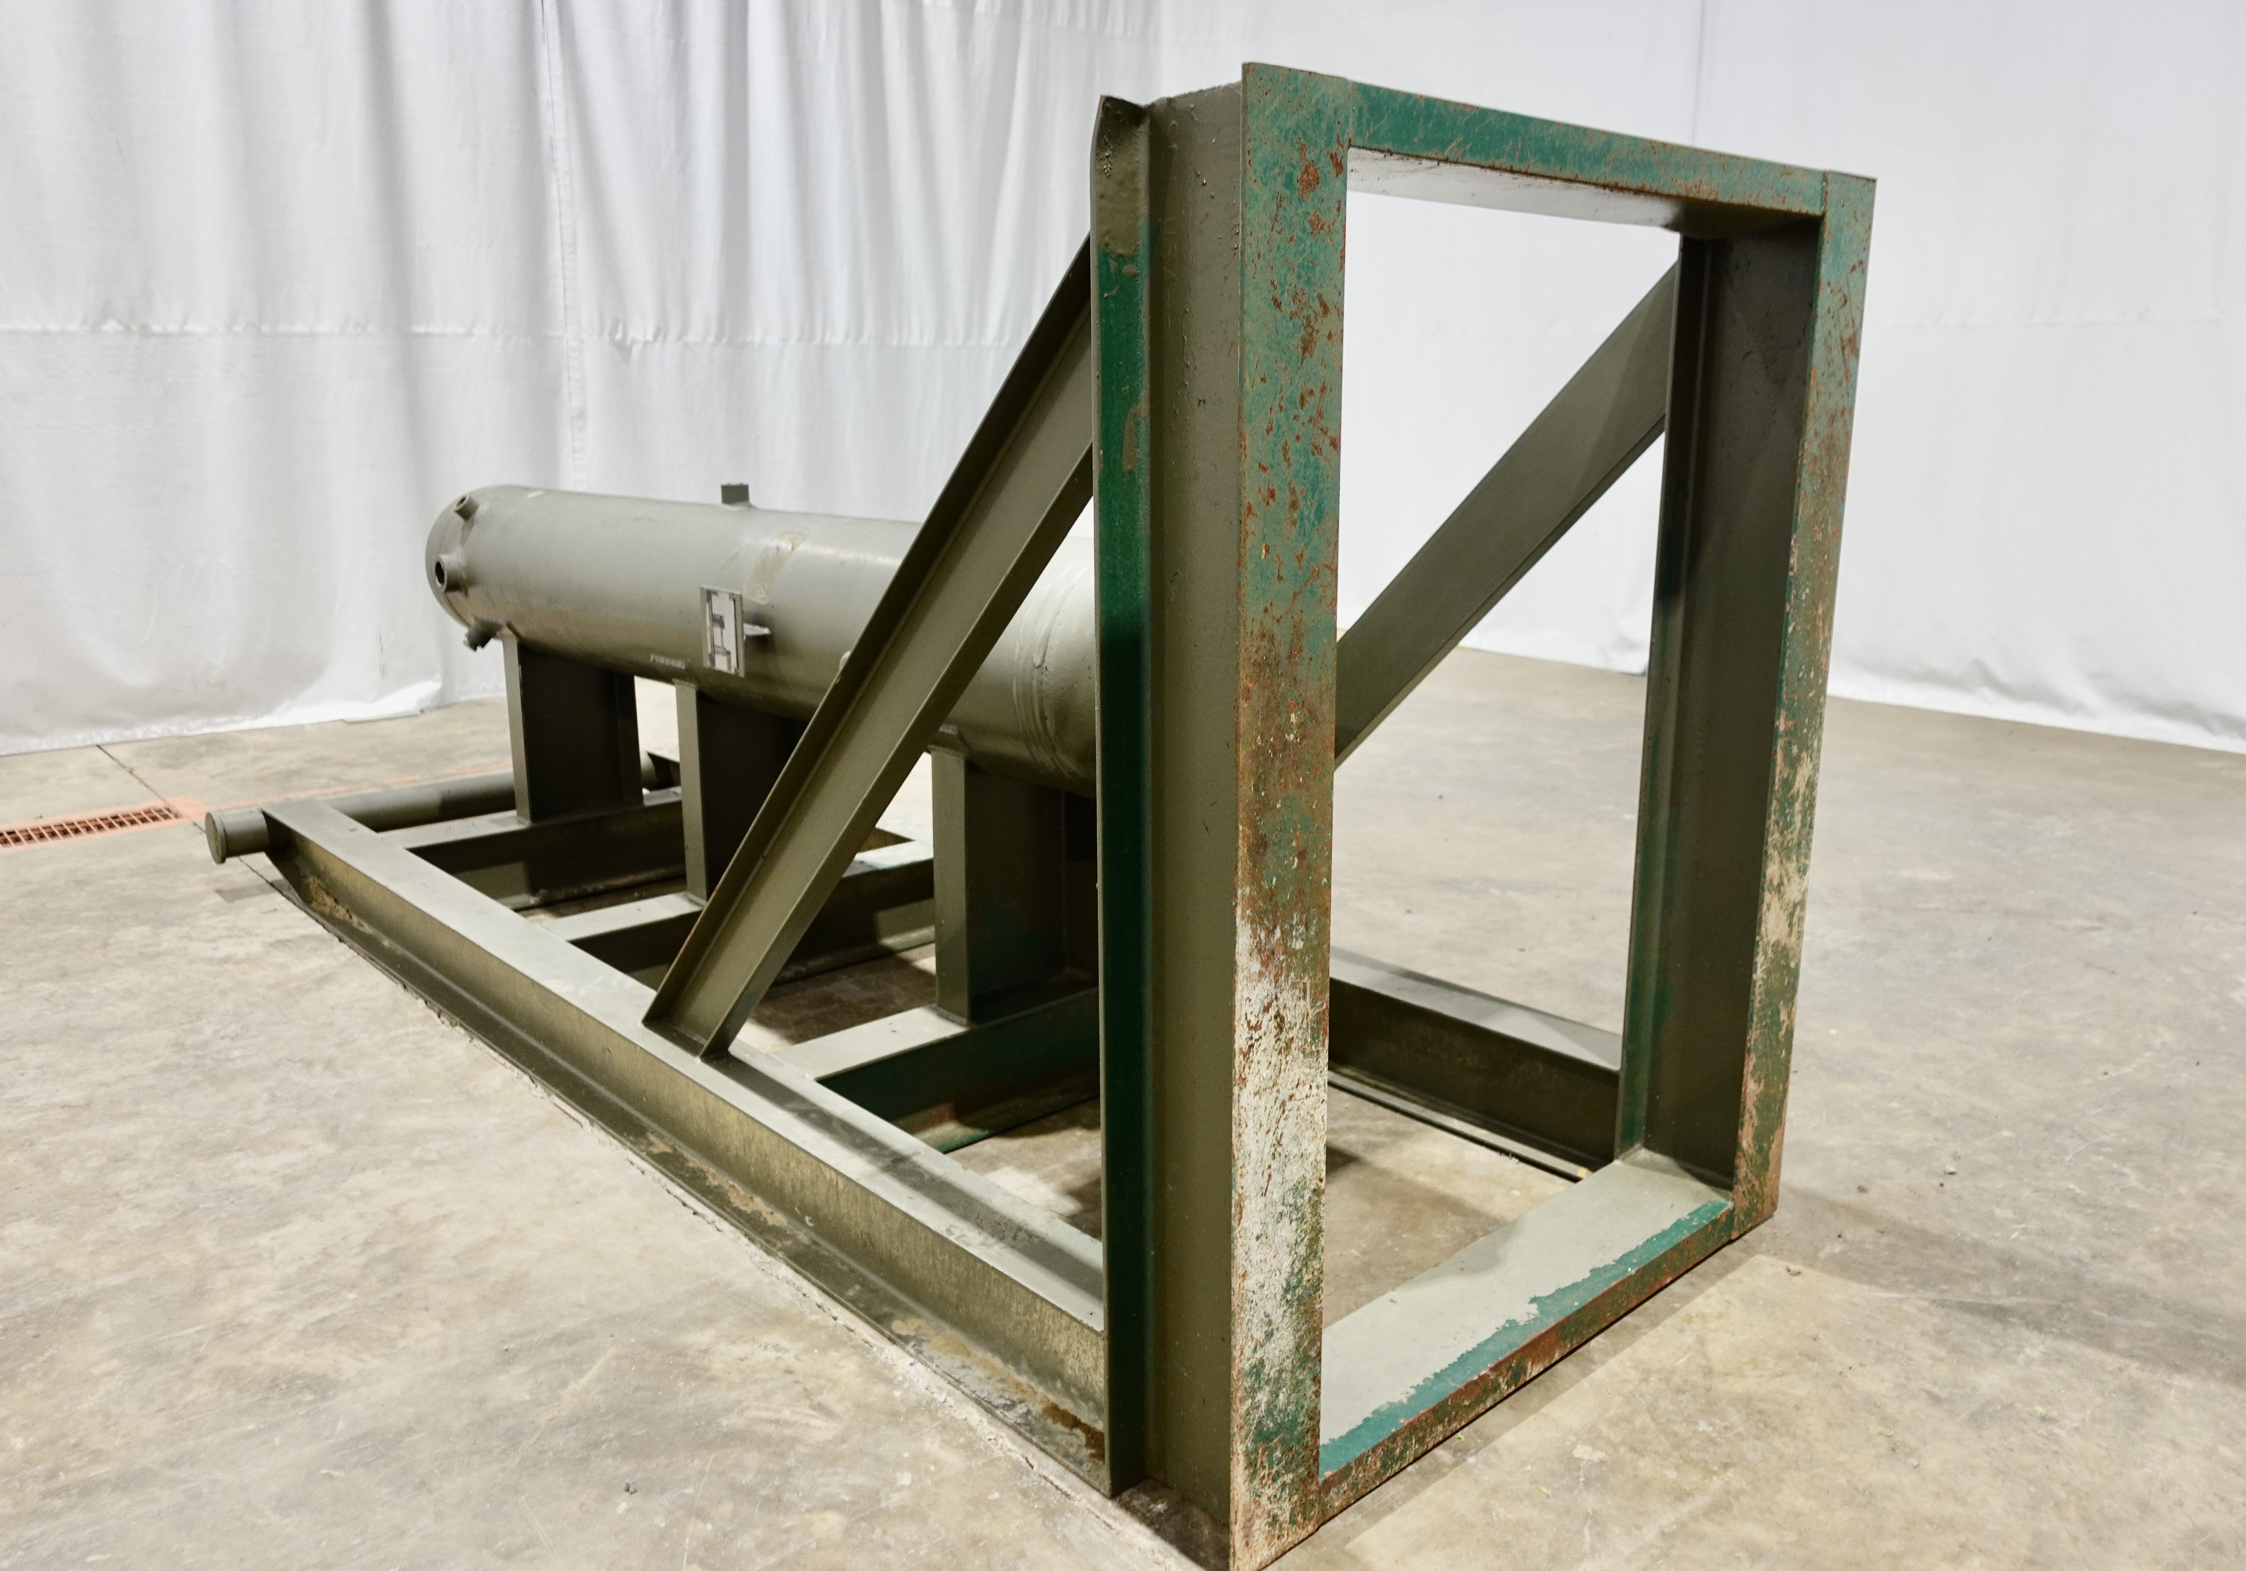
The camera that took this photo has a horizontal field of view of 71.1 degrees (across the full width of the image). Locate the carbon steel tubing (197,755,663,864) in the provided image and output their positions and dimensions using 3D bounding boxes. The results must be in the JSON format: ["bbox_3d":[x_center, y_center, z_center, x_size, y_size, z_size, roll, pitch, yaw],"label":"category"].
[{"bbox_3d":[-1.862,0.025,4.644,1.476,0.129,0.129,-12,17,-40],"label":"carbon steel tubing"}]

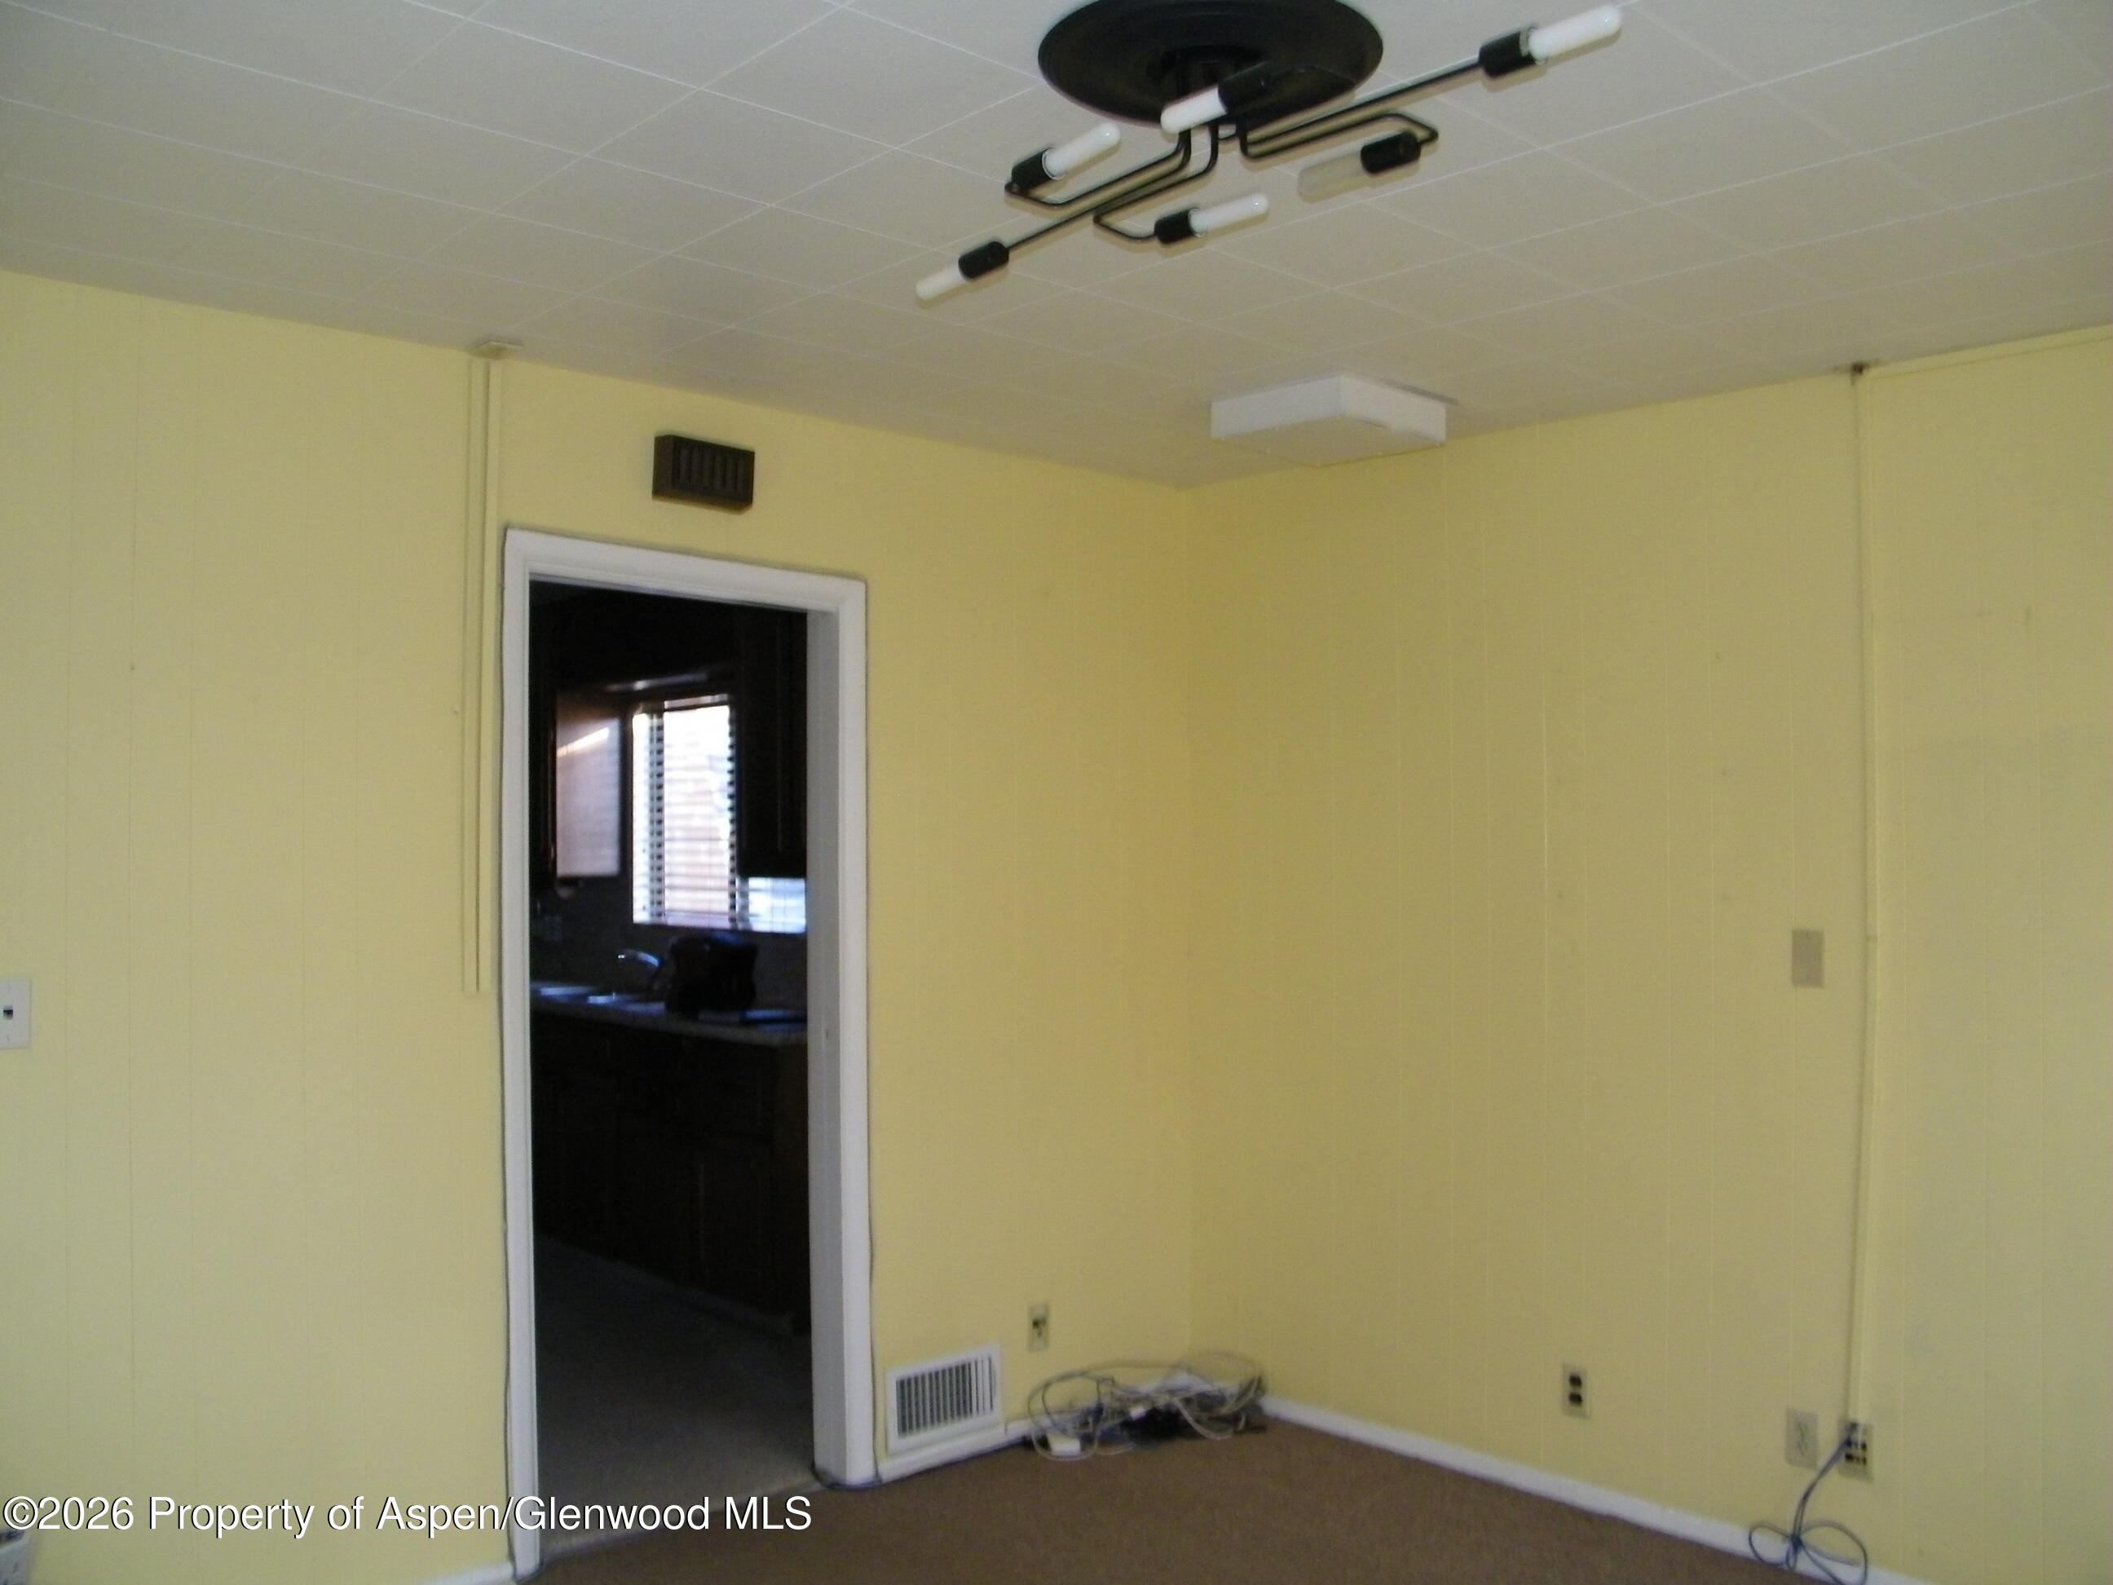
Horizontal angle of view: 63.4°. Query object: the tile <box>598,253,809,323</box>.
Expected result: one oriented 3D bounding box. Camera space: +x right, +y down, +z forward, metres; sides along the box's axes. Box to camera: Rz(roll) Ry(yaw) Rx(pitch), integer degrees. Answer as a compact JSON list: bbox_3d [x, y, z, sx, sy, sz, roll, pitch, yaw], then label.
[{"bbox_3d":[-0.608,-0.875,2.972,0.305,0.020,0.305,1,0,-42],"label":"tile"}]

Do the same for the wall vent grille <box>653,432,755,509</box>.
[{"bbox_3d":[-0.762,-0.692,3.705,0.218,0.133,0.056,1,-1,-43],"label":"wall vent grille"}]

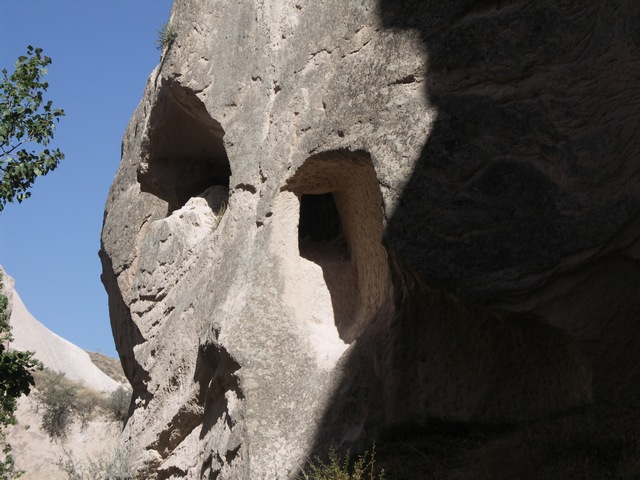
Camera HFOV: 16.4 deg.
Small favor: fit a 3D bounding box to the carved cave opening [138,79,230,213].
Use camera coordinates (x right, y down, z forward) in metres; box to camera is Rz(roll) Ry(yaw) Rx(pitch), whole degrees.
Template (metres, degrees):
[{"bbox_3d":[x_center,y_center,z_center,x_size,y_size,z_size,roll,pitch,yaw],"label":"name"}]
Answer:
[{"bbox_3d":[-1.344,-0.927,22.000,0.850,1.250,0.800,-2,-8,15],"label":"carved cave opening"}]

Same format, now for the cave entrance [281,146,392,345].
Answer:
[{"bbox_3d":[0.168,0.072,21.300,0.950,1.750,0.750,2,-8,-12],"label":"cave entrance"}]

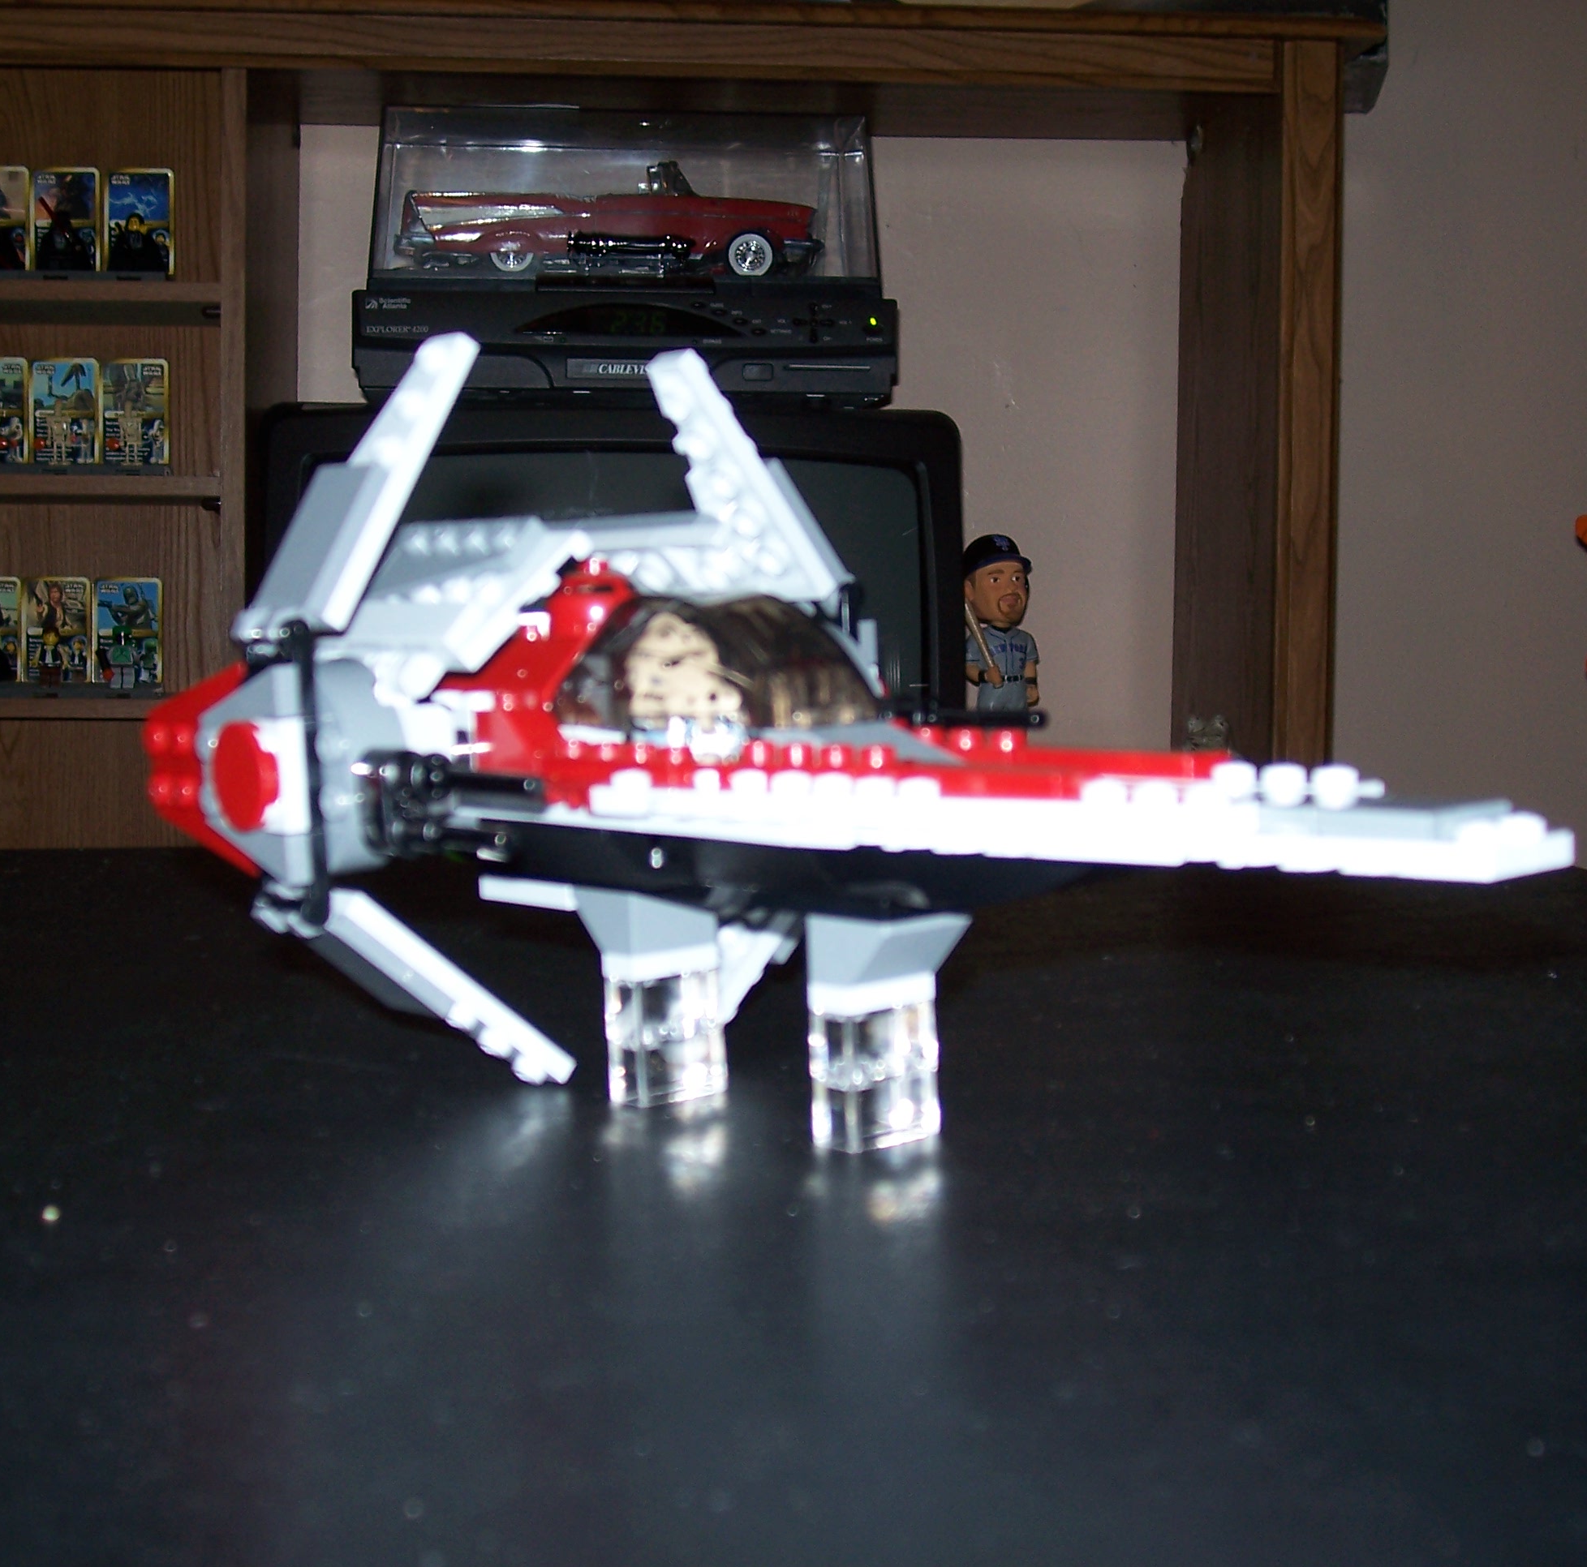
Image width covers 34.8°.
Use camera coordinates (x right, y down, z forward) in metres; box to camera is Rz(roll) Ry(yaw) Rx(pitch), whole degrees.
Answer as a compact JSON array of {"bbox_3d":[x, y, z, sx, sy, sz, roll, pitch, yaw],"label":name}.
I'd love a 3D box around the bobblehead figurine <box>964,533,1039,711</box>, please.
[{"bbox_3d":[0.141,-0.081,1.710,0.062,0.175,0.062,-2,4,-17],"label":"bobblehead figurine"}]

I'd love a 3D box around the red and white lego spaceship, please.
[{"bbox_3d":[0.009,-0.009,0.348,0.114,0.117,0.216,-5,5,-40],"label":"red and white lego spaceship"}]

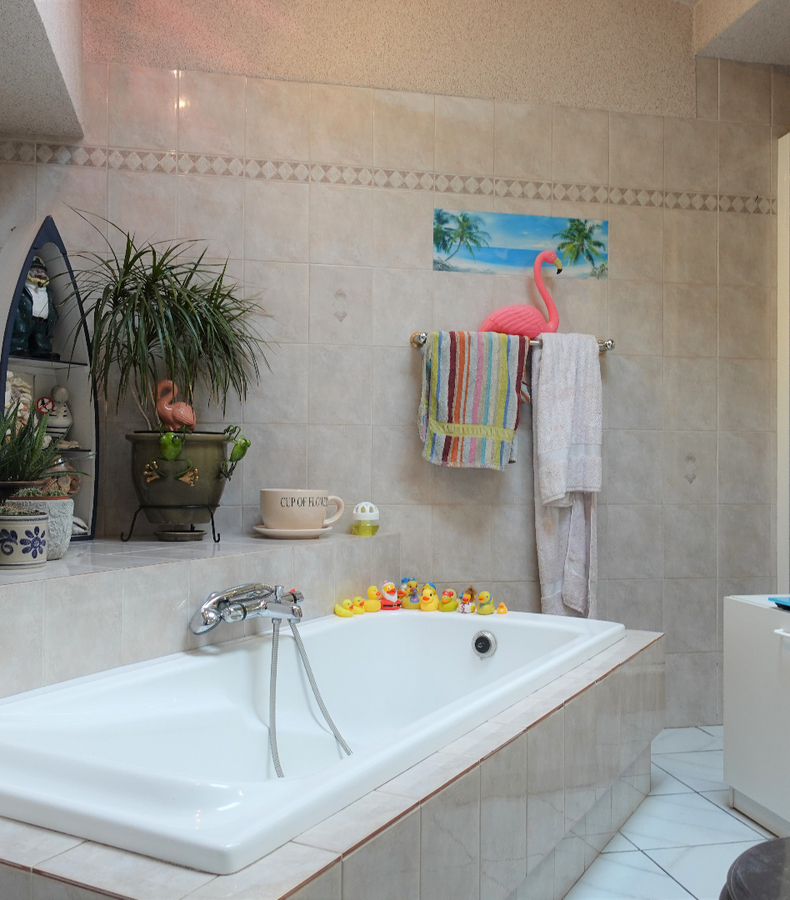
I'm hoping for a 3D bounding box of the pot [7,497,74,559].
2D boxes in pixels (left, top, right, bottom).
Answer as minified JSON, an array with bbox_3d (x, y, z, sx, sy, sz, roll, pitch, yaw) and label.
[{"bbox_3d":[-0.812,0.182,2.058,0.145,0.134,0.145,1,-1,-23],"label":"pot"}]

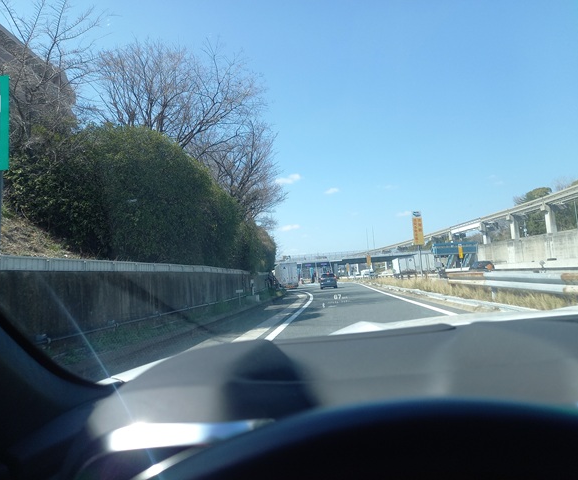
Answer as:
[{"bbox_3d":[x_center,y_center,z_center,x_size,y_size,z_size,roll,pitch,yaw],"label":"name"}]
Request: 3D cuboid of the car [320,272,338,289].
[{"bbox_3d":[4.483,4.573,51.800,1.840,1.680,4.500,-4,-5,5],"label":"car"}]

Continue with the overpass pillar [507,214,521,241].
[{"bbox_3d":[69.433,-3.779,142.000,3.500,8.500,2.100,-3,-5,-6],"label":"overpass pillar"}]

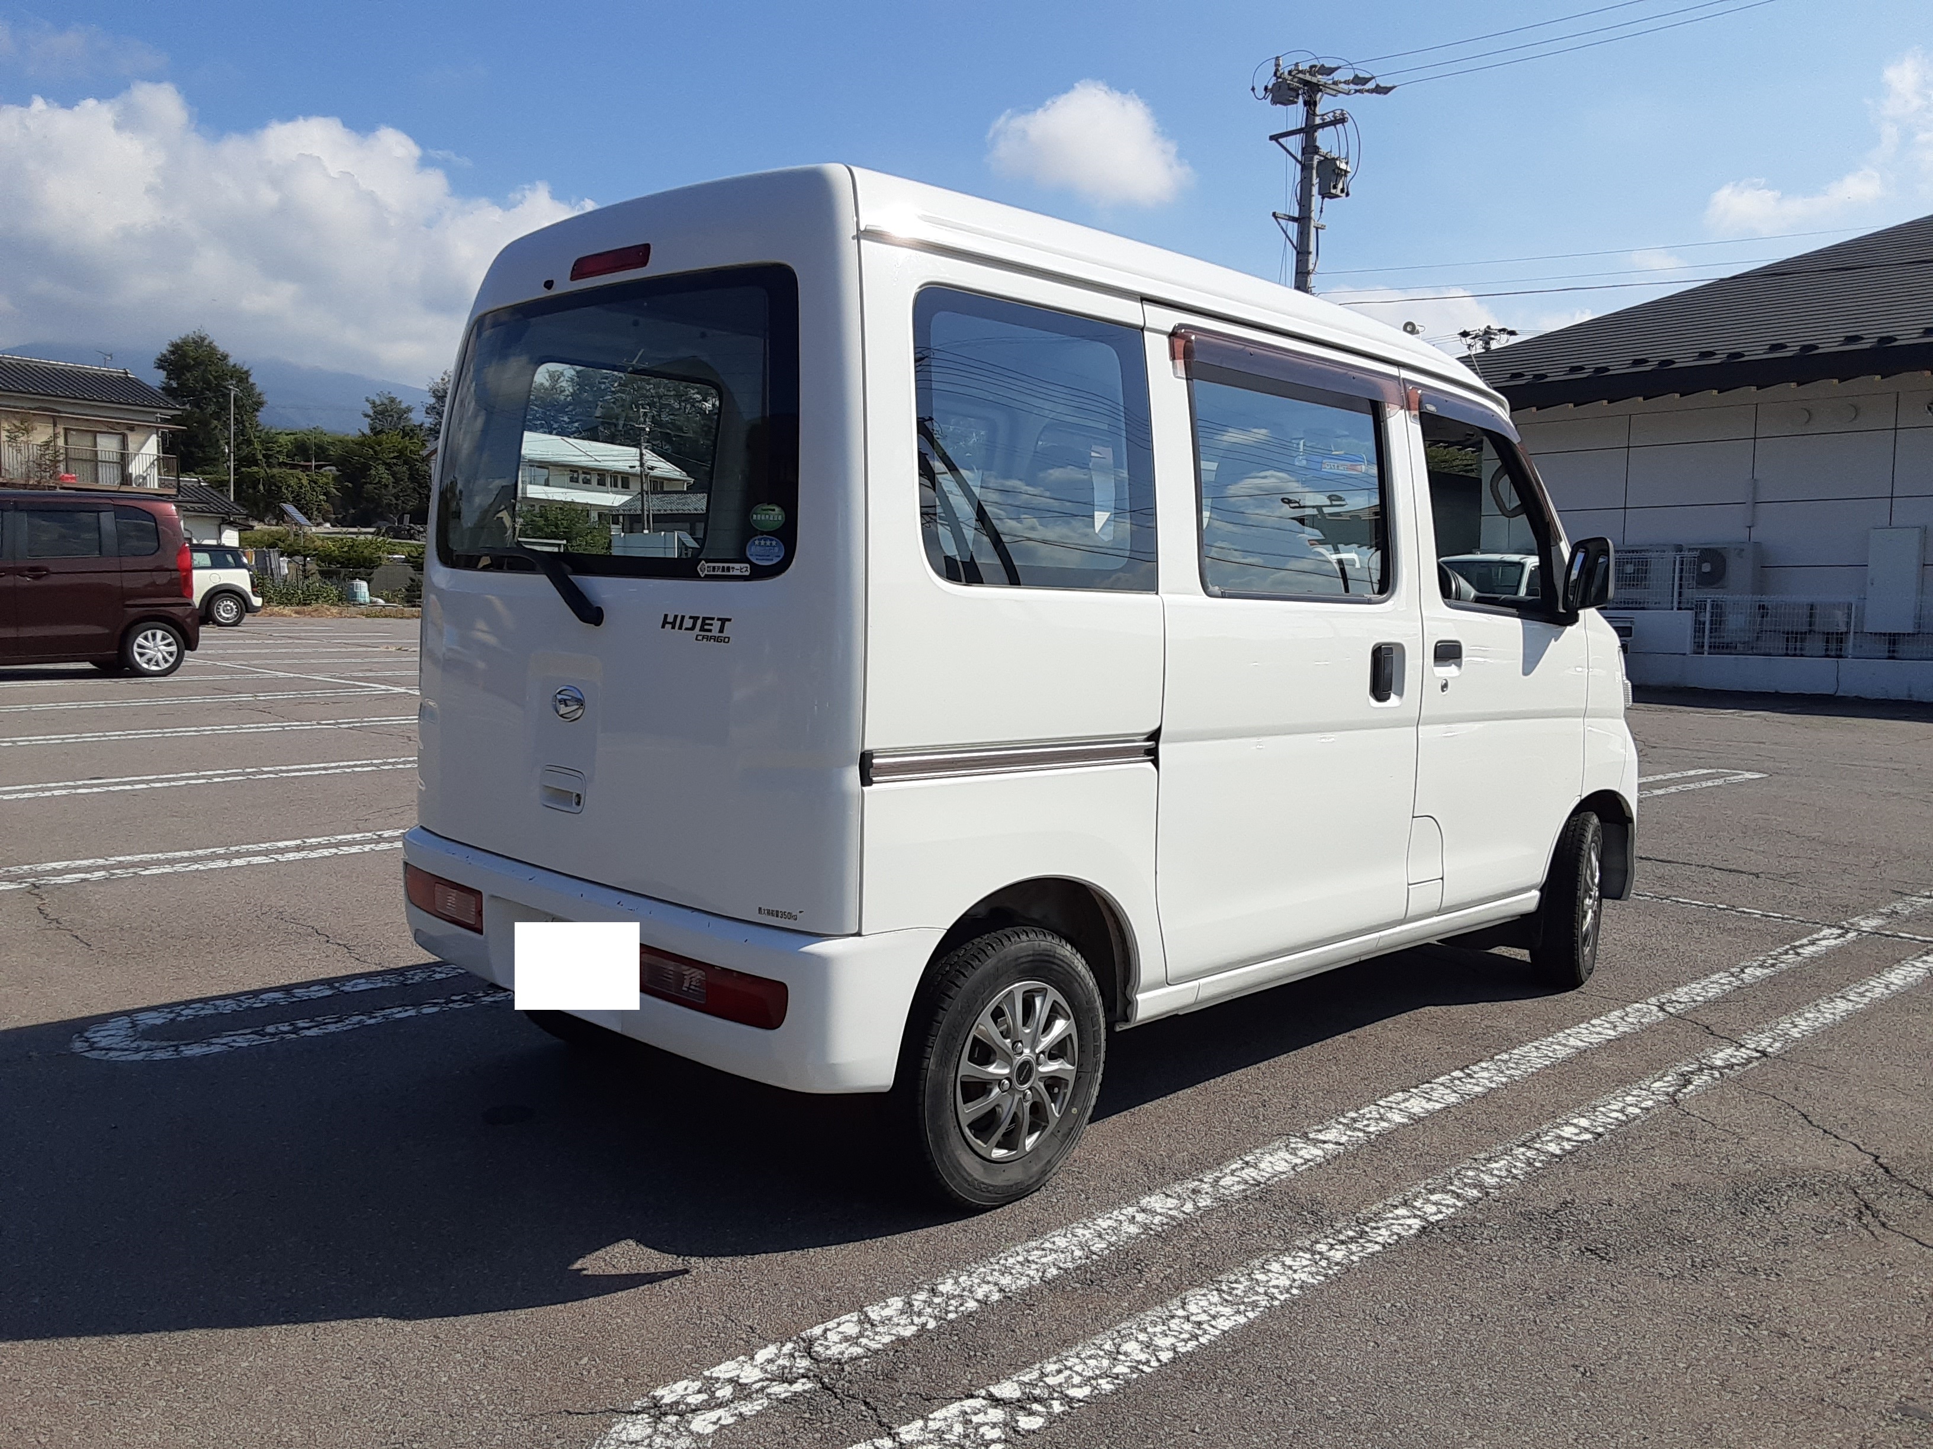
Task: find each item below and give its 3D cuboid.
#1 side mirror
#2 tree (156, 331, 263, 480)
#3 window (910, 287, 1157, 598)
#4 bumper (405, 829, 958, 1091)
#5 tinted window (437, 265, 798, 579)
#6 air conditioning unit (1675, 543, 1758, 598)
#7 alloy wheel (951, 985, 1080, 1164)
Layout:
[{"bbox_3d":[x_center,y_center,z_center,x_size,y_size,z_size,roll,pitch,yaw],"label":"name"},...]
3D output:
[{"bbox_3d":[1.722,-0.412,4.158,0.145,0.205,0.105,6,5,45],"label":"side mirror"},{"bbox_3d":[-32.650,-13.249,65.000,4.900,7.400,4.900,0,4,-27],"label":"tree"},{"bbox_3d":[0.143,-0.497,2.703,0.040,0.505,0.610,-2,0,45],"label":"window"},{"bbox_3d":[-0.685,0.420,2.983,1.500,0.275,0.320,6,5,45],"label":"bumper"},{"bbox_3d":[-0.705,-0.538,2.871,1.190,0.525,0.085,6,-2,45],"label":"tinted window"},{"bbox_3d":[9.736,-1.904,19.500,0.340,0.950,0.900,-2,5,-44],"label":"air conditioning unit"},{"bbox_3d":[0.056,0.622,2.775,0.130,0.335,0.335,6,5,45],"label":"alloy wheel"}]

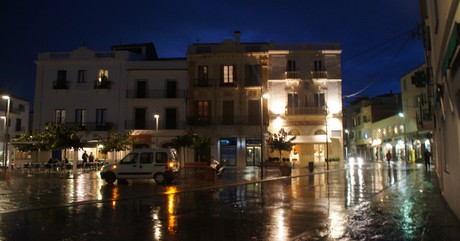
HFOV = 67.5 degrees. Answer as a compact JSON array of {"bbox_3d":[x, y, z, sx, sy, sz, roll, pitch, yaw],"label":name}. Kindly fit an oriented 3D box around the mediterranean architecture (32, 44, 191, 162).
[{"bbox_3d":[-12.600,-1.175,41.043,16.000,12.700,9.500,0,-5,2],"label":"mediterranean architecture"}]

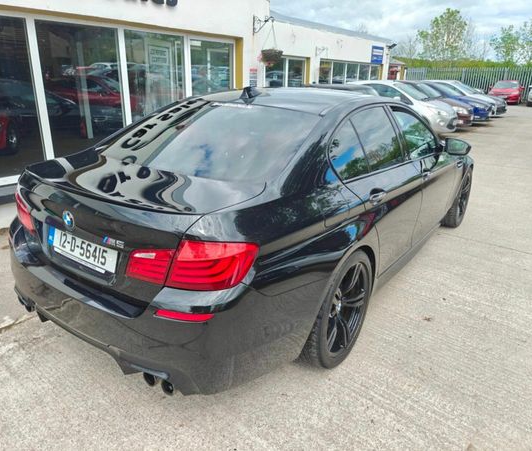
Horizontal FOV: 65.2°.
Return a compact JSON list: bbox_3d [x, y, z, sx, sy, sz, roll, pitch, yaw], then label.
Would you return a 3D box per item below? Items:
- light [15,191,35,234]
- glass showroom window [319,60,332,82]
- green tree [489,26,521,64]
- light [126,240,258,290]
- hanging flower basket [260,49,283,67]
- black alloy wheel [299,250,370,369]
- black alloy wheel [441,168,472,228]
[{"bbox_3d":[-1.303,-0.116,2.265,0.180,0.205,0.540,-14,24,-37],"label":"light"},{"bbox_3d":[1.573,-3.598,11.130,0.060,1.550,0.750,14,23,32],"label":"glass showroom window"},{"bbox_3d":[24.374,-17.083,43.167,3.300,6.810,3.300,12,22,25],"label":"green tree"},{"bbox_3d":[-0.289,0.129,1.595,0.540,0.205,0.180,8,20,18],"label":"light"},{"bbox_3d":[0.078,-2.623,6.500,0.360,0.280,0.360,1,20,-1],"label":"hanging flower basket"},{"bbox_3d":[0.347,0.434,2.371,0.295,0.685,0.685,13,22,33],"label":"black alloy wheel"},{"bbox_3d":[2.082,-0.315,4.654,0.270,0.690,0.690,15,23,35],"label":"black alloy wheel"}]

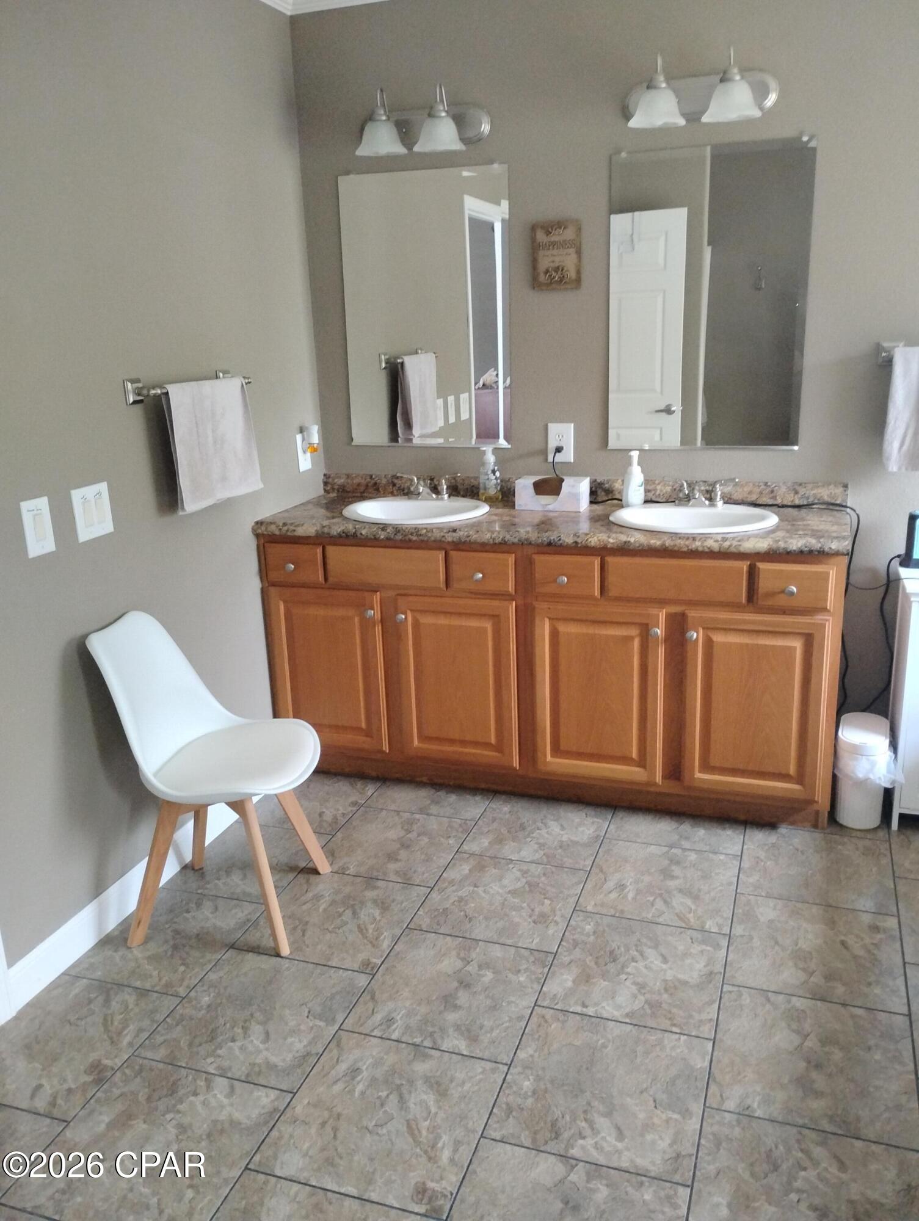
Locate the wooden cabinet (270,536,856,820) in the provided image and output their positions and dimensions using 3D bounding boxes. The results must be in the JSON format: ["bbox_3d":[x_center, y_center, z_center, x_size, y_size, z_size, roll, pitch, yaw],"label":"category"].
[{"bbox_3d":[0.295,0.140,3.349,1.833,0.855,0.555,3,17,19],"label":"wooden cabinet"}]

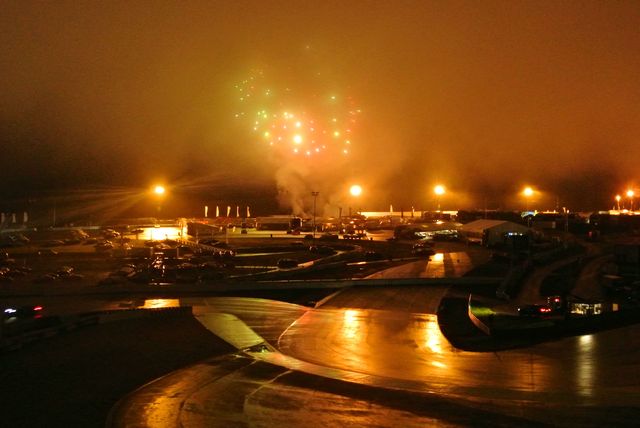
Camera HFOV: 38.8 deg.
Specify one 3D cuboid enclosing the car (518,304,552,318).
[{"bbox_3d":[25.171,11.388,106.000,1.800,1.450,4.400,0,0,-30],"label":"car"}]

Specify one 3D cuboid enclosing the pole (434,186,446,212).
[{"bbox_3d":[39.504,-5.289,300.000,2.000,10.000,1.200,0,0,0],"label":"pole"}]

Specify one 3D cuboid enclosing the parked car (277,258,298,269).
[{"bbox_3d":[-6.160,9.420,172.000,4.200,1.600,1.800,0,0,-18],"label":"parked car"}]

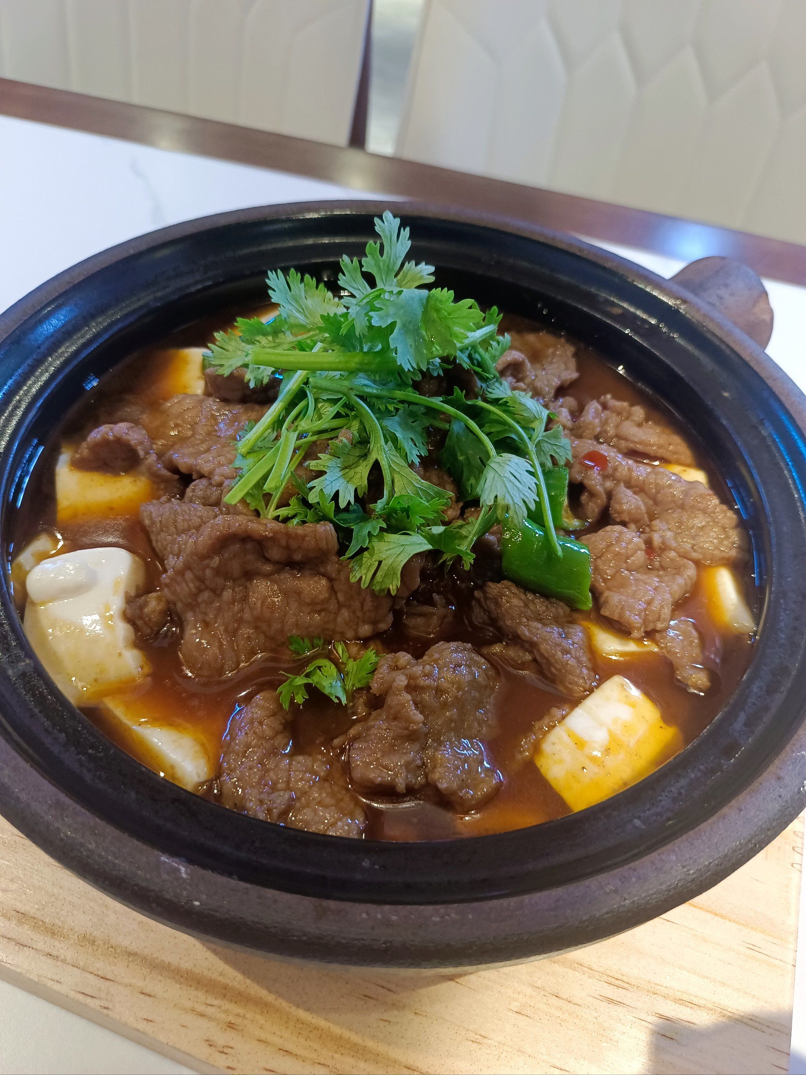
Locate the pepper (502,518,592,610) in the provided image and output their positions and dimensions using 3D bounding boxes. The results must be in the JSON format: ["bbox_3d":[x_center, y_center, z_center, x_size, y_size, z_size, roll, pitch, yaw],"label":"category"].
[{"bbox_3d":[0.044,0.008,0.235,0.028,0.017,0.017,24,51,14],"label":"pepper"}]

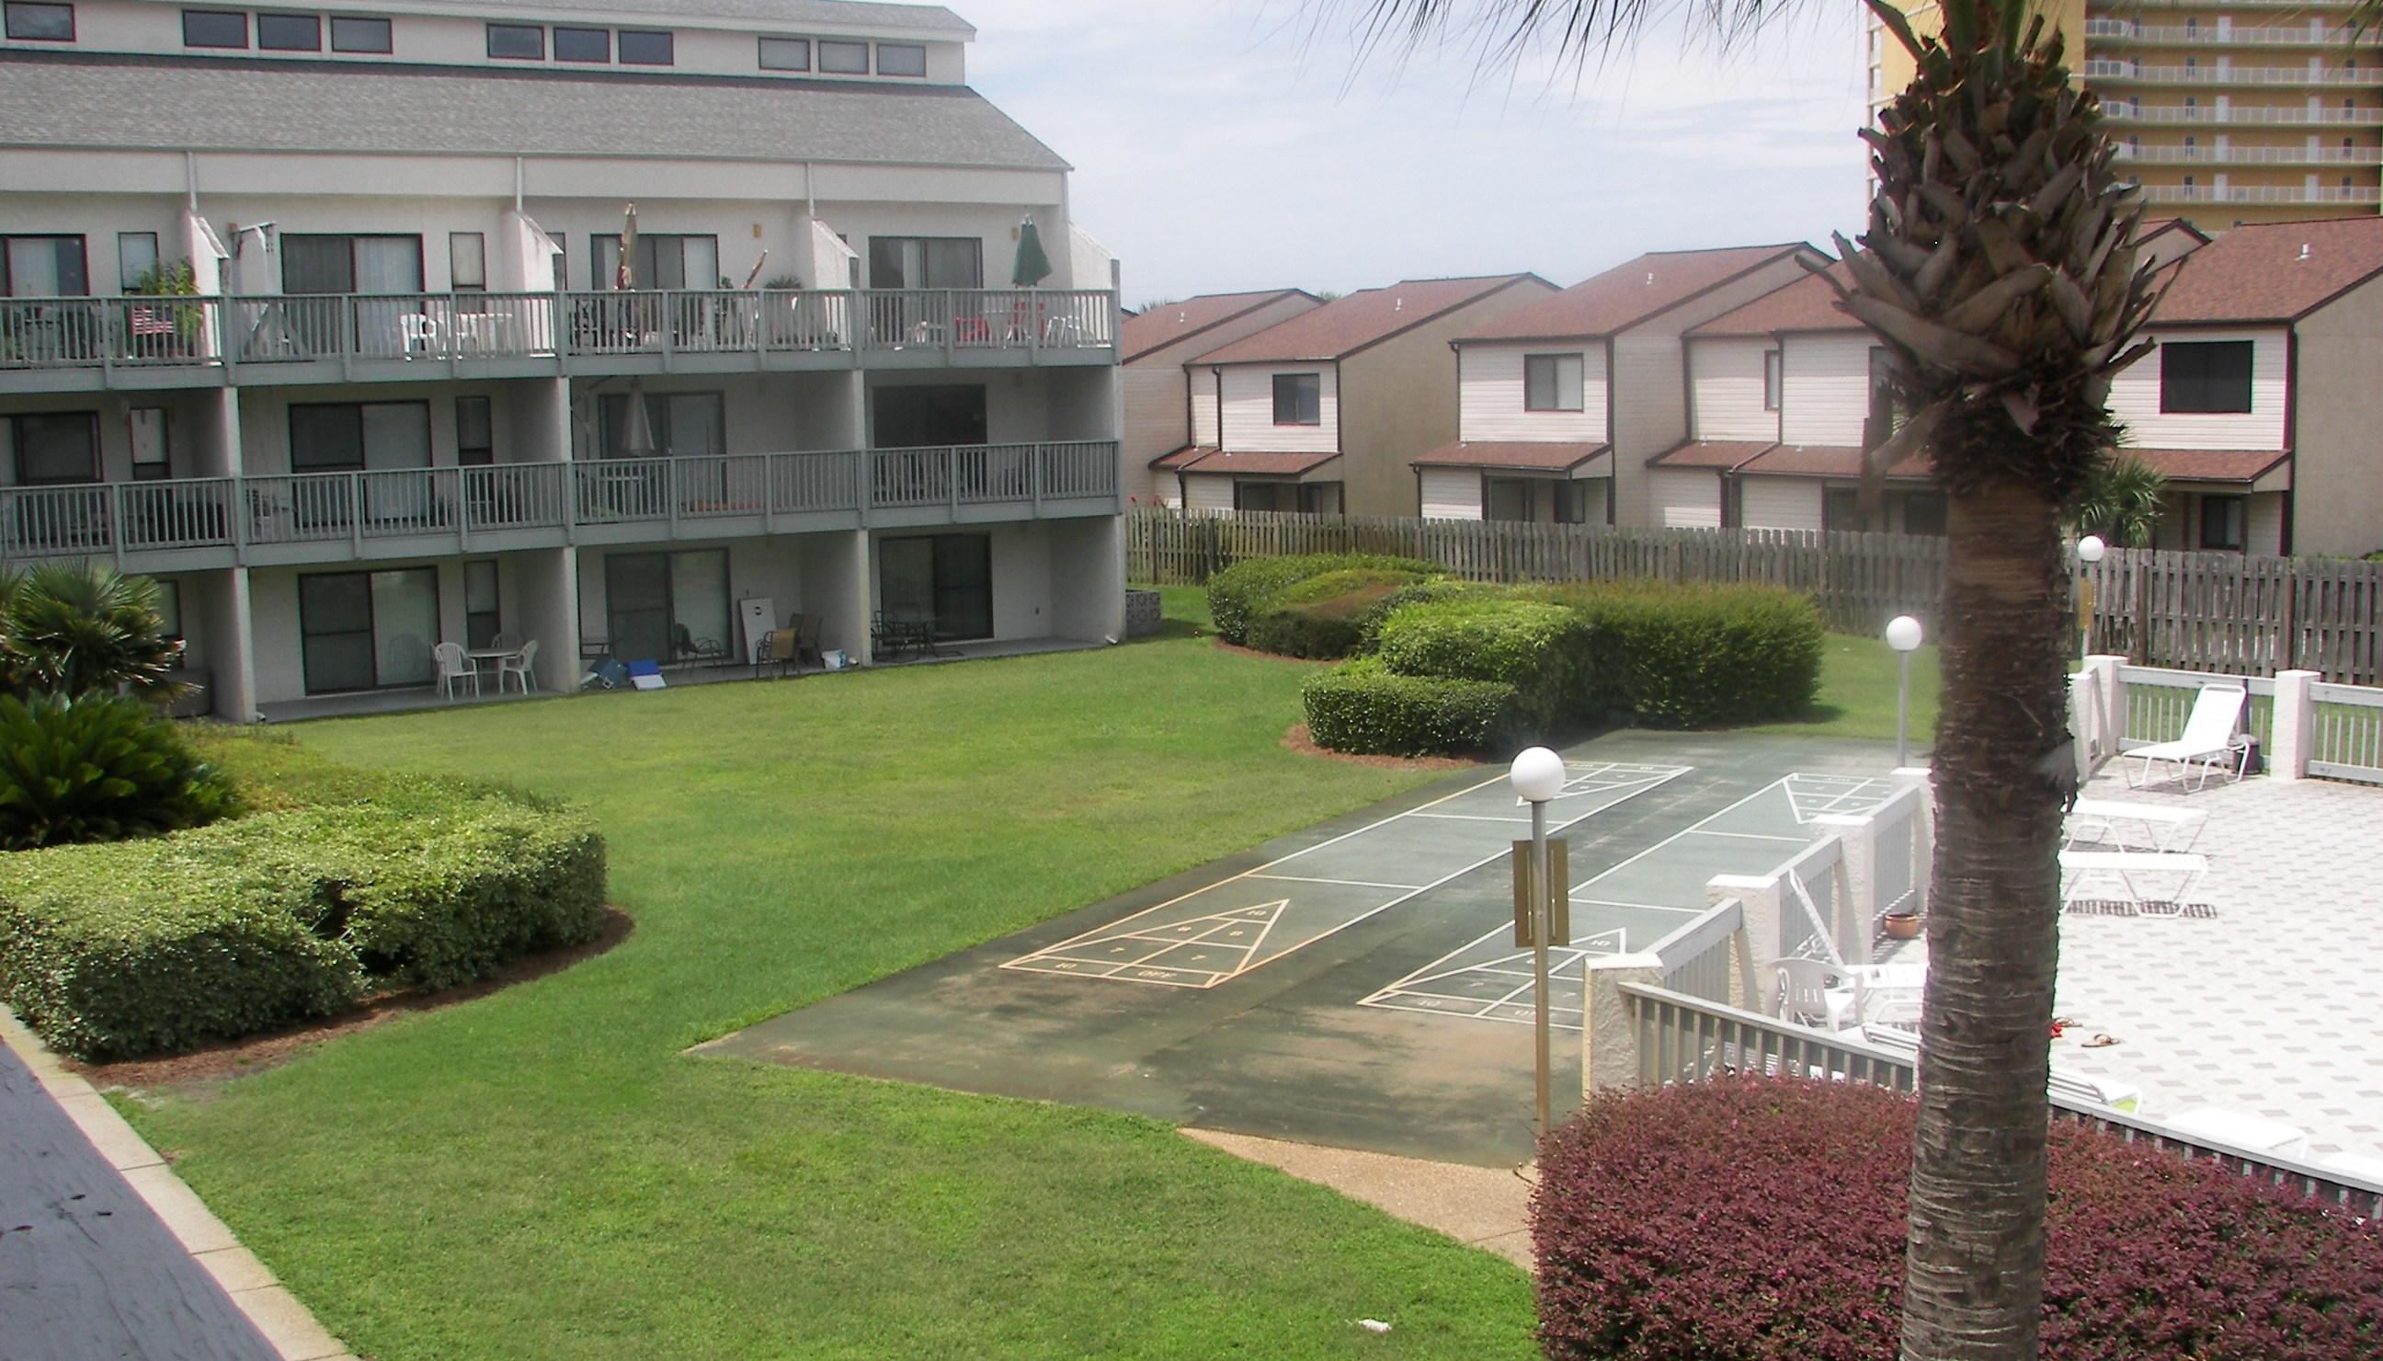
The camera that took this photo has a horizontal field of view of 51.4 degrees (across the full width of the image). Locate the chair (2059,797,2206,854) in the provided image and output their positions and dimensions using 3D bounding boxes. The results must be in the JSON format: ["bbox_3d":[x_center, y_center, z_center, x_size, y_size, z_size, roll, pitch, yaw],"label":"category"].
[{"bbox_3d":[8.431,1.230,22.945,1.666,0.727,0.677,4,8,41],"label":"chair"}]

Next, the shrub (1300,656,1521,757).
[{"bbox_3d":[2.987,0.383,31.333,2.475,0.828,2.727,1,6,16],"label":"shrub"}]

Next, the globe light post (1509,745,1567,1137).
[{"bbox_3d":[1.966,1.516,13.991,0.313,2.304,0.313,0,6,8],"label":"globe light post"}]

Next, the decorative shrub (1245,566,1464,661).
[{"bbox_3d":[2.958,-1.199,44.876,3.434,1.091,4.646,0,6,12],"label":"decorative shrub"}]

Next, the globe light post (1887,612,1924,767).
[{"bbox_3d":[6.367,0.568,22.160,0.313,2.287,0.313,1,6,16],"label":"globe light post"}]

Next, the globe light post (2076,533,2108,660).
[{"bbox_3d":[11.471,-0.611,31.628,0.313,2.428,0.313,1,6,20],"label":"globe light post"}]

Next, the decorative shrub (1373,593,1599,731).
[{"bbox_3d":[3.886,-0.180,33.204,2.272,1.515,3.131,1,6,18],"label":"decorative shrub"}]

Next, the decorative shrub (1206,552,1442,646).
[{"bbox_3d":[2.646,-1.680,48.481,4.141,1.293,4.444,0,6,12],"label":"decorative shrub"}]

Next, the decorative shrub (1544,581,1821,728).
[{"bbox_3d":[6.862,-0.400,34.507,3.687,1.566,3.030,0,6,10],"label":"decorative shrub"}]

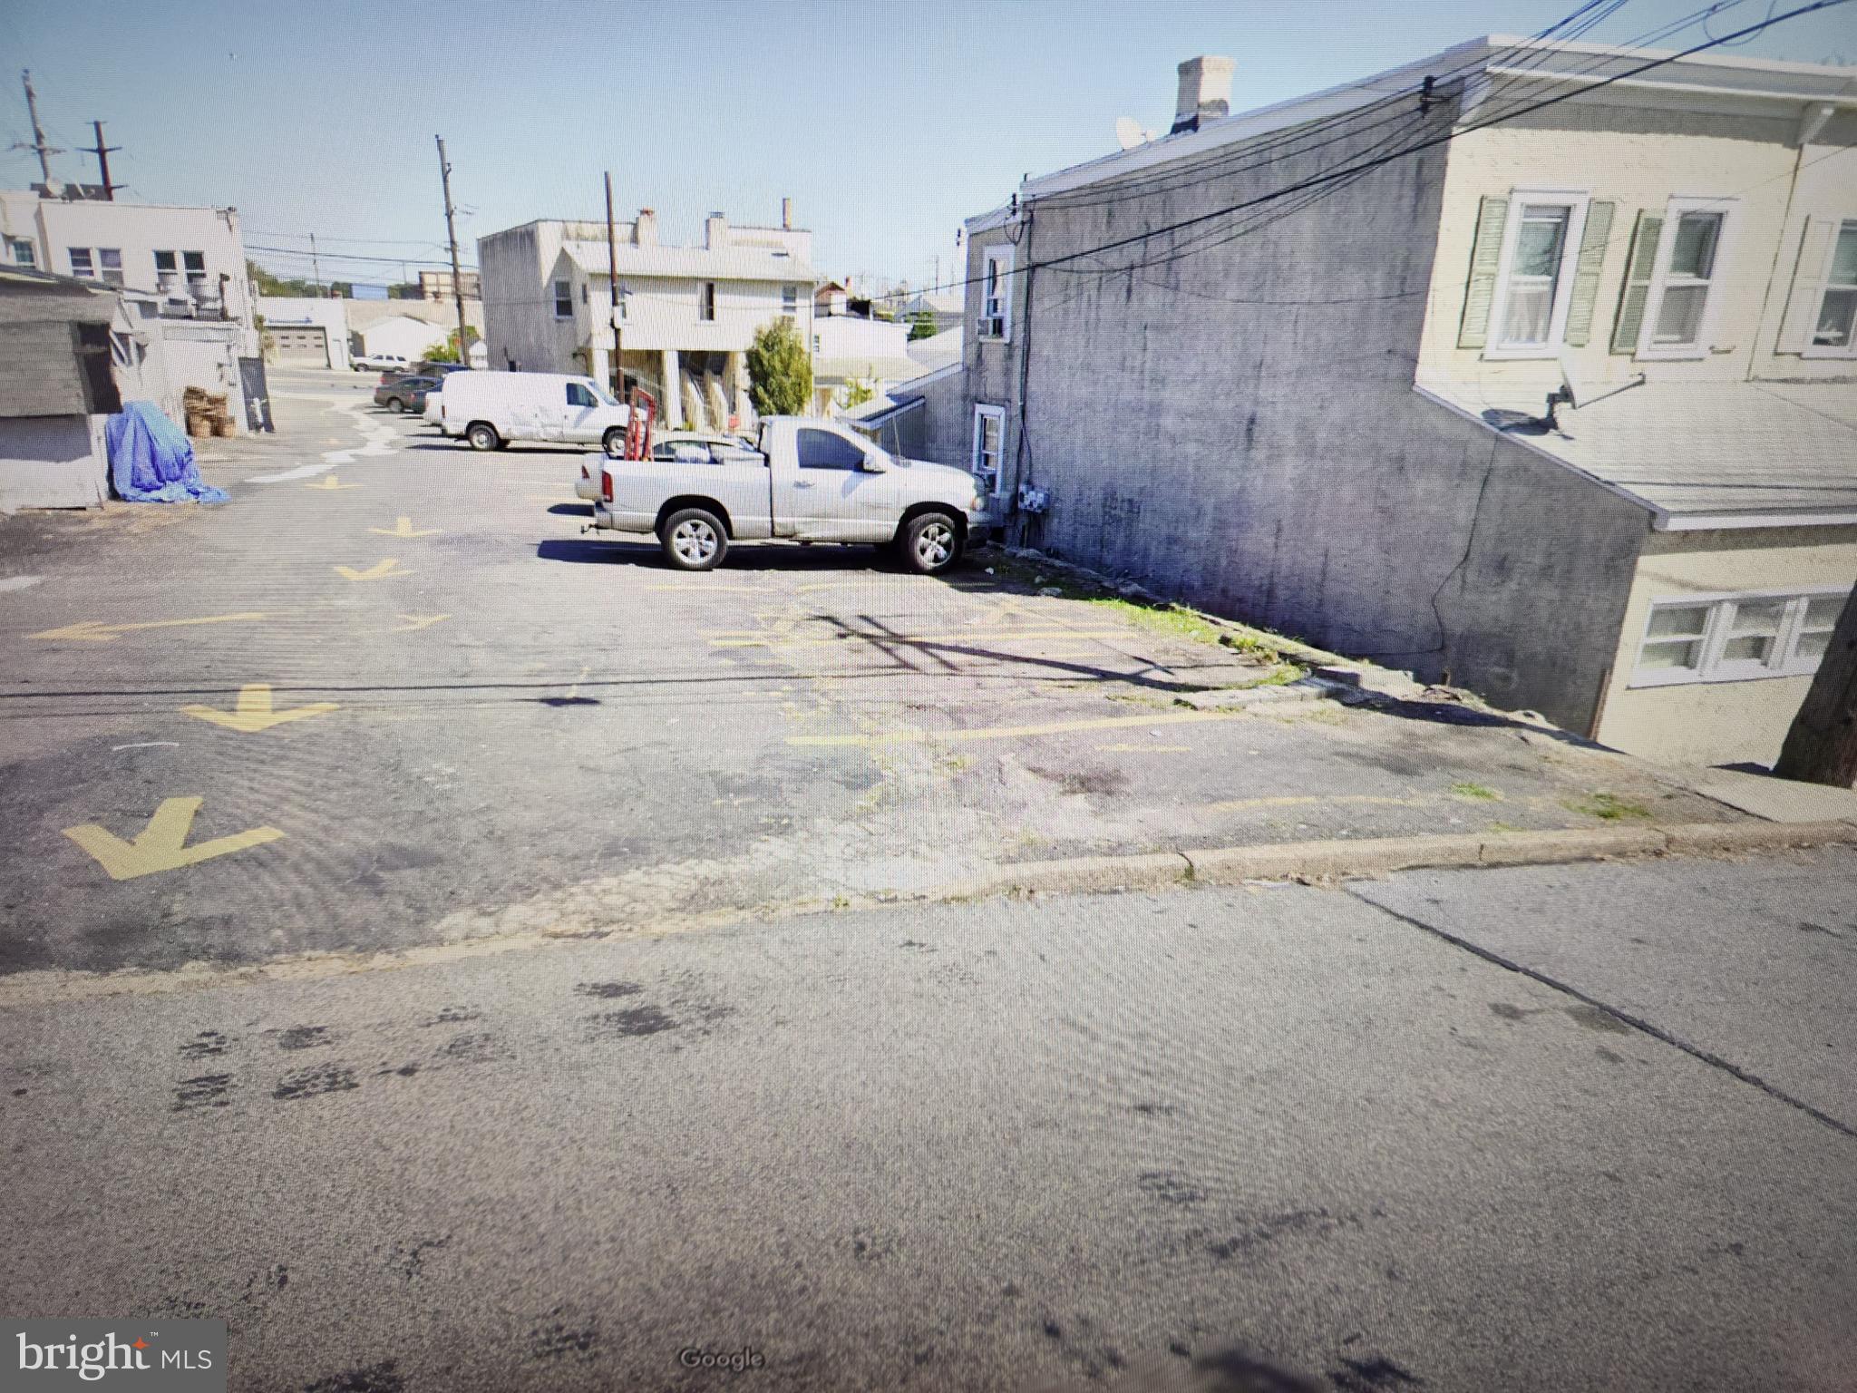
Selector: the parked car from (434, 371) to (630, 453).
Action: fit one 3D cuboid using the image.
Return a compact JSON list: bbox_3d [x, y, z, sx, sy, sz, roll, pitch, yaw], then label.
[{"bbox_3d":[-10.143,-7.672,33.367,5.500,2.100,2.030,1,18,-1],"label":"parked car"}]

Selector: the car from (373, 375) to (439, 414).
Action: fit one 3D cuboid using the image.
[{"bbox_3d":[-20.110,-12.389,50.479,4.850,1.460,1.850,0,18,-4],"label":"car"}]

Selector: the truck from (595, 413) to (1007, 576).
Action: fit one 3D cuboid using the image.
[{"bbox_3d":[-1.747,-2.757,16.598,5.250,1.920,2.030,-2,18,-10],"label":"truck"}]

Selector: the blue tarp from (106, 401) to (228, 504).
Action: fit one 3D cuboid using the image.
[{"bbox_3d":[-12.807,-4.192,20.912,1.750,1.600,1.200,-2,18,-9],"label":"blue tarp"}]

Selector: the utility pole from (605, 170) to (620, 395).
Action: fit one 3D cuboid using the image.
[{"bbox_3d":[-9.699,-12.046,38.276,0.250,7.900,0.250,-2,18,-9],"label":"utility pole"}]

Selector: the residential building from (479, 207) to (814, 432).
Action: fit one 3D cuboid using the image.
[{"bbox_3d":[-12.038,-15.865,51.748,8.800,7.700,15.000,-9,21,-28],"label":"residential building"}]

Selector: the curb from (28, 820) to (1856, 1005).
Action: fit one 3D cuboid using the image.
[{"bbox_3d":[0.750,0.920,6.100,9.600,0.180,0.300,-2,19,-12],"label":"curb"}]

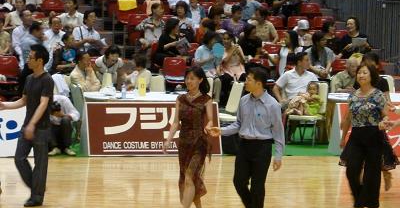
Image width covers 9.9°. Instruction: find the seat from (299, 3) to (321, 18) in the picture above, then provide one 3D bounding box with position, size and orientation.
[{"bbox_3d":[1.890,-1.470,38.438,0.420,0.400,0.440,0,5,-14],"label":"seat"}]

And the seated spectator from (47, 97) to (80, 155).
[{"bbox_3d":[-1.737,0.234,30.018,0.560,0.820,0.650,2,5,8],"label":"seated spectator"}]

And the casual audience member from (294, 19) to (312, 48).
[{"bbox_3d":[1.655,-0.769,37.000,0.470,1.170,0.720,0,5,3],"label":"casual audience member"}]

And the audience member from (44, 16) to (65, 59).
[{"bbox_3d":[-2.326,-0.784,37.000,0.520,1.220,0.780,-1,5,-9],"label":"audience member"}]

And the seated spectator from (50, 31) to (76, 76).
[{"bbox_3d":[-2.044,-0.475,35.527,0.500,1.200,0.750,0,5,-15],"label":"seated spectator"}]

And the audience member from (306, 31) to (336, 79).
[{"bbox_3d":[1.850,-0.476,35.010,0.460,1.240,0.750,-1,6,-25],"label":"audience member"}]

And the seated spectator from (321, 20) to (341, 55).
[{"bbox_3d":[2.195,-0.719,37.470,0.500,1.220,0.750,-1,5,-25],"label":"seated spectator"}]

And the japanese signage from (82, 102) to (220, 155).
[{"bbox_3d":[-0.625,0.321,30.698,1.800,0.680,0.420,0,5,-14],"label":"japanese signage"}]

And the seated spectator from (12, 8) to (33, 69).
[{"bbox_3d":[-2.712,-0.795,36.154,0.520,1.320,0.780,-1,5,-25],"label":"seated spectator"}]

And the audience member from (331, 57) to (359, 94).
[{"bbox_3d":[2.136,-0.067,33.244,0.480,1.200,0.750,-1,6,-25],"label":"audience member"}]

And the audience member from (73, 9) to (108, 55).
[{"bbox_3d":[-1.767,-0.863,37.000,0.550,1.270,0.800,-1,5,-17],"label":"audience member"}]

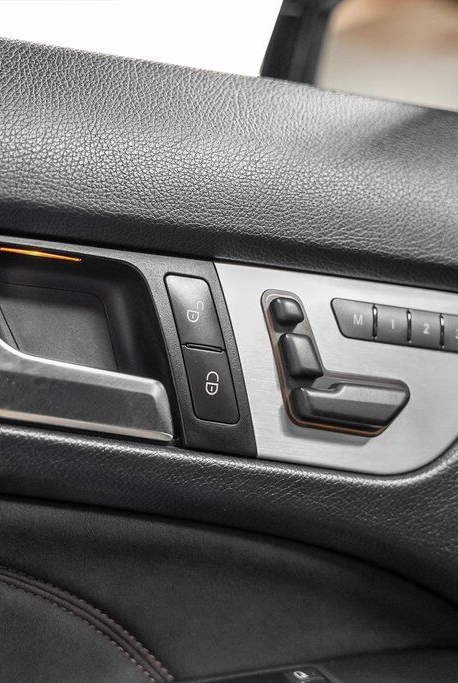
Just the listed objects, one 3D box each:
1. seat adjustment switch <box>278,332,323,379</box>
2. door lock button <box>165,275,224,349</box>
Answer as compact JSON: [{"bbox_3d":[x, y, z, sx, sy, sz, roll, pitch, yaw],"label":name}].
[{"bbox_3d":[0.029,0.008,0.493,0.017,0.022,0.014,-8,-11,-19],"label":"seat adjustment switch"},{"bbox_3d":[-0.016,-0.012,0.493,0.021,0.036,0.009,-7,-12,-19],"label":"door lock button"}]

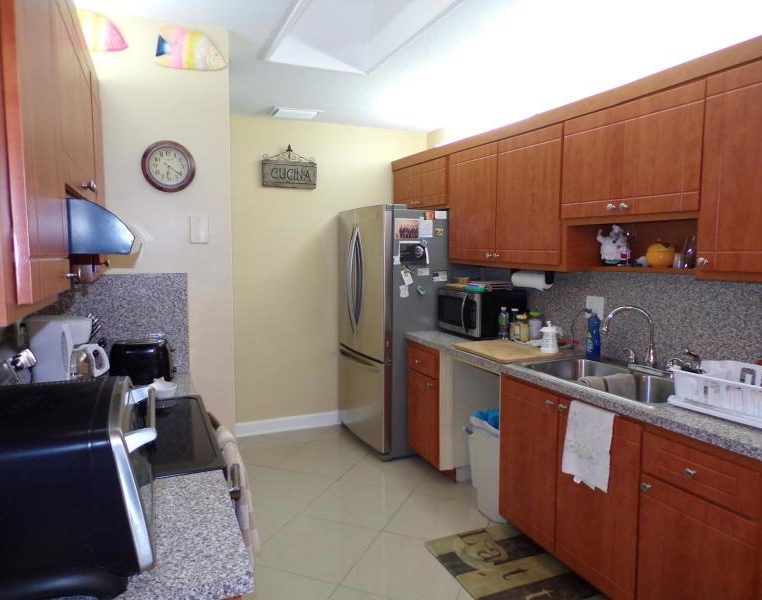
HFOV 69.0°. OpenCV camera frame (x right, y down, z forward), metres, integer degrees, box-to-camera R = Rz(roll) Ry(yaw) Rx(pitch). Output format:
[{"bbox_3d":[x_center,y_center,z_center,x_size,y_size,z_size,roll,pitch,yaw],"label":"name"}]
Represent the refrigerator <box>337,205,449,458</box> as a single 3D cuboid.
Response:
[{"bbox_3d":[0.153,0.199,4.324,0.780,1.760,0.900,-2,6,-23],"label":"refrigerator"}]

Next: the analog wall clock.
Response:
[{"bbox_3d":[-0.945,-0.593,2.474,0.225,0.225,0.040,-2,6,-24],"label":"analog wall clock"}]

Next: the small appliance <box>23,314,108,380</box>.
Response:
[{"bbox_3d":[-1.189,0.218,2.136,0.255,0.310,0.200,-2,5,-22],"label":"small appliance"}]

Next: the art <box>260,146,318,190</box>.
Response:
[{"bbox_3d":[-0.702,-1.031,4.290,0.423,0.335,0.025,-2,6,-24],"label":"art"}]

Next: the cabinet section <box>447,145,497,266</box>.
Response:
[{"bbox_3d":[0.736,-0.622,3.687,0.320,0.749,0.588,-3,6,-23],"label":"cabinet section"}]

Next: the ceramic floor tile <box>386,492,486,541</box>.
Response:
[{"bbox_3d":[0.343,1.204,3.056,0.509,0.010,0.509,2,6,22],"label":"ceramic floor tile"}]

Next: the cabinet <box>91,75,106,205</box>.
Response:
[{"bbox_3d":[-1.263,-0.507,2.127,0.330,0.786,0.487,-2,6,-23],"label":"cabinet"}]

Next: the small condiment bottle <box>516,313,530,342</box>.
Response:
[{"bbox_3d":[0.901,0.175,3.527,0.072,0.180,0.072,0,5,0],"label":"small condiment bottle"}]

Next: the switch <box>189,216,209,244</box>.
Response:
[{"bbox_3d":[-0.830,-0.320,2.541,0.080,0.123,0.010,-2,6,-23],"label":"switch"}]

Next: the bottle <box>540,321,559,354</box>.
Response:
[{"bbox_3d":[0.940,0.200,3.075,0.095,0.172,0.095,3,6,26],"label":"bottle"}]

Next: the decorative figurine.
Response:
[{"bbox_3d":[1.162,-0.274,2.785,0.153,0.210,0.124,2,6,22],"label":"decorative figurine"}]

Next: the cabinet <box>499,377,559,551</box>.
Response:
[{"bbox_3d":[0.962,0.765,2.786,0.554,0.740,0.429,-2,6,-23],"label":"cabinet"}]

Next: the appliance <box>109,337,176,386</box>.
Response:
[{"bbox_3d":[-1.005,0.264,2.354,0.260,0.185,0.165,-2,5,-22],"label":"appliance"}]

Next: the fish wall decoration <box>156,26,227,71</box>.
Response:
[{"bbox_3d":[-0.850,-1.135,2.497,0.310,0.183,0.025,-2,6,-23],"label":"fish wall decoration"}]

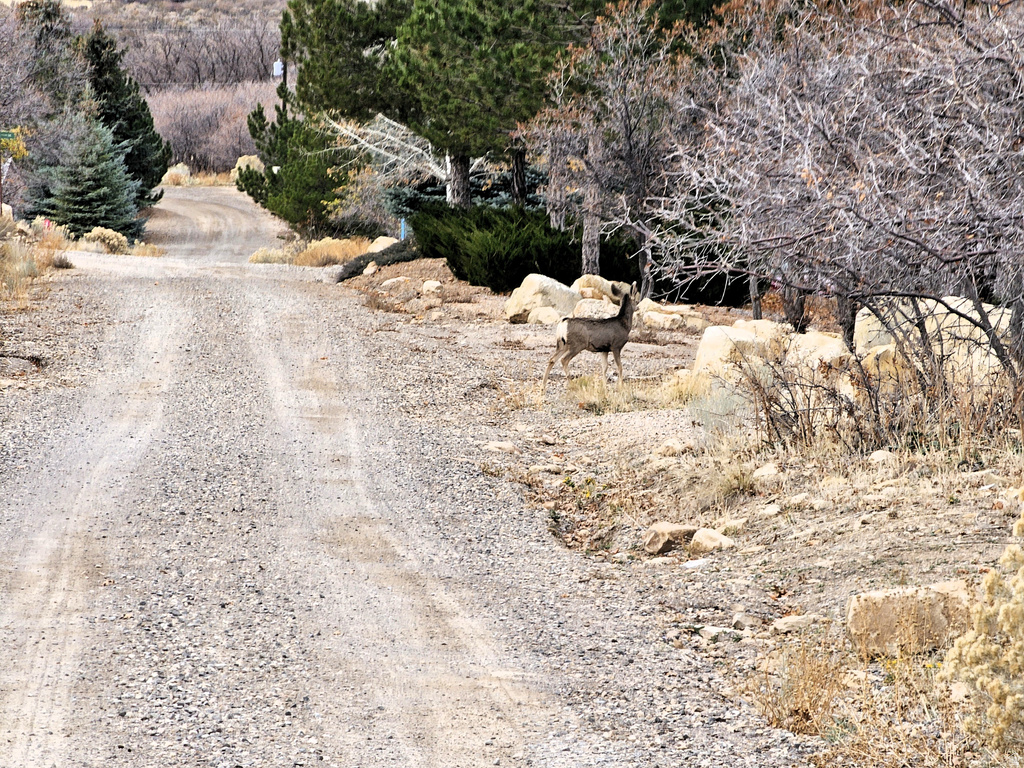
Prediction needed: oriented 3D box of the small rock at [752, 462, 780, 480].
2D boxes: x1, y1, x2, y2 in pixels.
[{"bbox_3d":[1.777,0.611,47.500,0.195,0.121,0.170,0,1,0],"label":"small rock"}]

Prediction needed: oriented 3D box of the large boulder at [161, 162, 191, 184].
[{"bbox_3d":[-11.870,-7.425,240.000,1.058,0.776,0.899,0,1,0],"label":"large boulder"}]

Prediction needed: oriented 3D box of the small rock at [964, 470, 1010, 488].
[{"bbox_3d":[3.005,0.597,43.000,0.291,0.126,0.233,0,1,0],"label":"small rock"}]

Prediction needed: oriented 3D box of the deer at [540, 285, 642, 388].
[{"bbox_3d":[0.854,-0.524,75.000,1.120,1.191,0.300,-1,2,-32],"label":"deer"}]

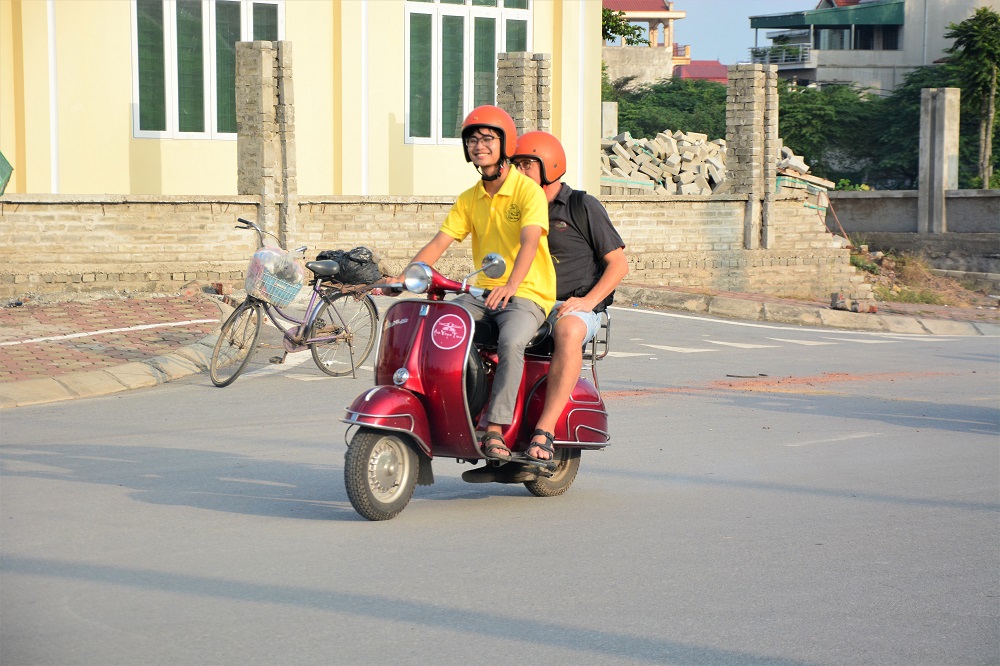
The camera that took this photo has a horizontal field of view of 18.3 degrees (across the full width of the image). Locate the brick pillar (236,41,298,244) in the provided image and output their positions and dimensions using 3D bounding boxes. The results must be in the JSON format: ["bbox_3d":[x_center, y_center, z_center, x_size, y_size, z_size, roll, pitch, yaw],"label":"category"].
[{"bbox_3d":[-1.921,-1.510,25.757,0.345,1.829,0.345,-2,4,-43],"label":"brick pillar"}]

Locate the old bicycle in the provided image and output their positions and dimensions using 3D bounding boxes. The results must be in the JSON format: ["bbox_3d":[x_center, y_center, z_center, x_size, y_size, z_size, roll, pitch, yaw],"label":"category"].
[{"bbox_3d":[-1.468,-0.198,21.760,1.640,1.110,0.560,-2,4,-42],"label":"old bicycle"}]

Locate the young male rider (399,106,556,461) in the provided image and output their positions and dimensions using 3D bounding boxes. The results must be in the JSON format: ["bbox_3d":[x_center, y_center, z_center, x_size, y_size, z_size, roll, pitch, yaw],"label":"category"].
[{"bbox_3d":[-0.111,-0.209,13.446,0.660,1.540,0.740,3,4,38],"label":"young male rider"}]

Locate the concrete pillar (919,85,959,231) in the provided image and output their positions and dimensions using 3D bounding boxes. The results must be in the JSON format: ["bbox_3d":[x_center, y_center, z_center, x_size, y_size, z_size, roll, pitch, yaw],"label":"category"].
[{"bbox_3d":[5.393,-2.099,37.941,0.345,1.772,0.345,3,4,42],"label":"concrete pillar"}]

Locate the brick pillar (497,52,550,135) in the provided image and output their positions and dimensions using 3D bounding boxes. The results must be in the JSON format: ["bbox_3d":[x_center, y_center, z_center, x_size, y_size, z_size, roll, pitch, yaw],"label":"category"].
[{"bbox_3d":[0.218,-1.598,27.754,0.345,1.806,0.345,-2,4,-43],"label":"brick pillar"}]

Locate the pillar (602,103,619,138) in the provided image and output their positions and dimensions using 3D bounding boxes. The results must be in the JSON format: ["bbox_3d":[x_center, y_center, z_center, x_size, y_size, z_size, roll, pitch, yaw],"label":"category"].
[{"bbox_3d":[1.582,-2.629,47.527,0.345,1.791,0.345,-2,4,-43],"label":"pillar"}]

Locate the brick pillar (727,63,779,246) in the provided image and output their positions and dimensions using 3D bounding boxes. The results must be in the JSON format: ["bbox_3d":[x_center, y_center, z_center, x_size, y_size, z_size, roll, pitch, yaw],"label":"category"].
[{"bbox_3d":[2.410,-1.681,29.652,0.345,1.762,0.345,-2,4,-43],"label":"brick pillar"}]

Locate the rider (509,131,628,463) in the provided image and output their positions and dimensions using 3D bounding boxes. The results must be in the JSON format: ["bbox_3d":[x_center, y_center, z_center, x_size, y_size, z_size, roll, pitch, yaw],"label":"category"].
[{"bbox_3d":[0.180,-0.175,13.792,0.620,1.460,0.700,3,4,38],"label":"rider"}]

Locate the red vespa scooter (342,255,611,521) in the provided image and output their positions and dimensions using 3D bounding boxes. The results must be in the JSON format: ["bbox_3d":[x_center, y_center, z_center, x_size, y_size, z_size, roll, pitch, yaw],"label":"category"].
[{"bbox_3d":[-0.122,0.211,13.455,0.700,1.100,1.760,3,4,38],"label":"red vespa scooter"}]

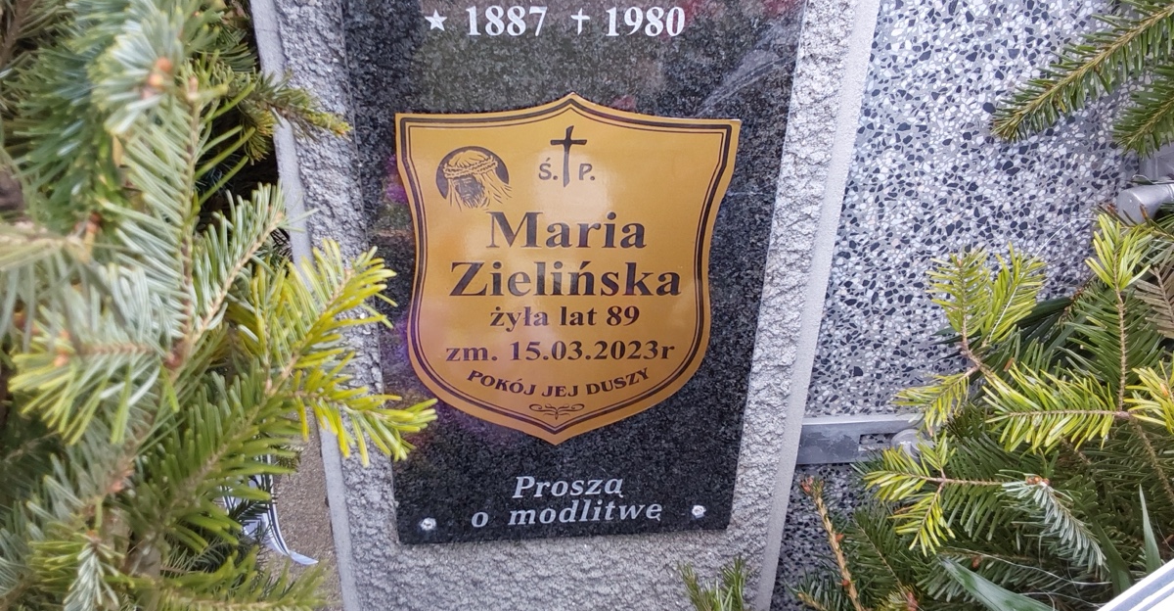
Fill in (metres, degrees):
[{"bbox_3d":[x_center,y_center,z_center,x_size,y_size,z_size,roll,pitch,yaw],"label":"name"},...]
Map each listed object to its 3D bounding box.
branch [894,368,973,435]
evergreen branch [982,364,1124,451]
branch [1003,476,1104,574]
[{"bbox_3d":[0.245,0.065,0.665,0.052,0.020,0.034,-33,72,-11],"label":"branch"},{"bbox_3d":[0.313,0.070,0.635,0.091,0.054,0.030,1,-9,-6],"label":"evergreen branch"},{"bbox_3d":[0.323,0.149,0.655,0.036,0.084,0.026,-45,21,6],"label":"branch"}]

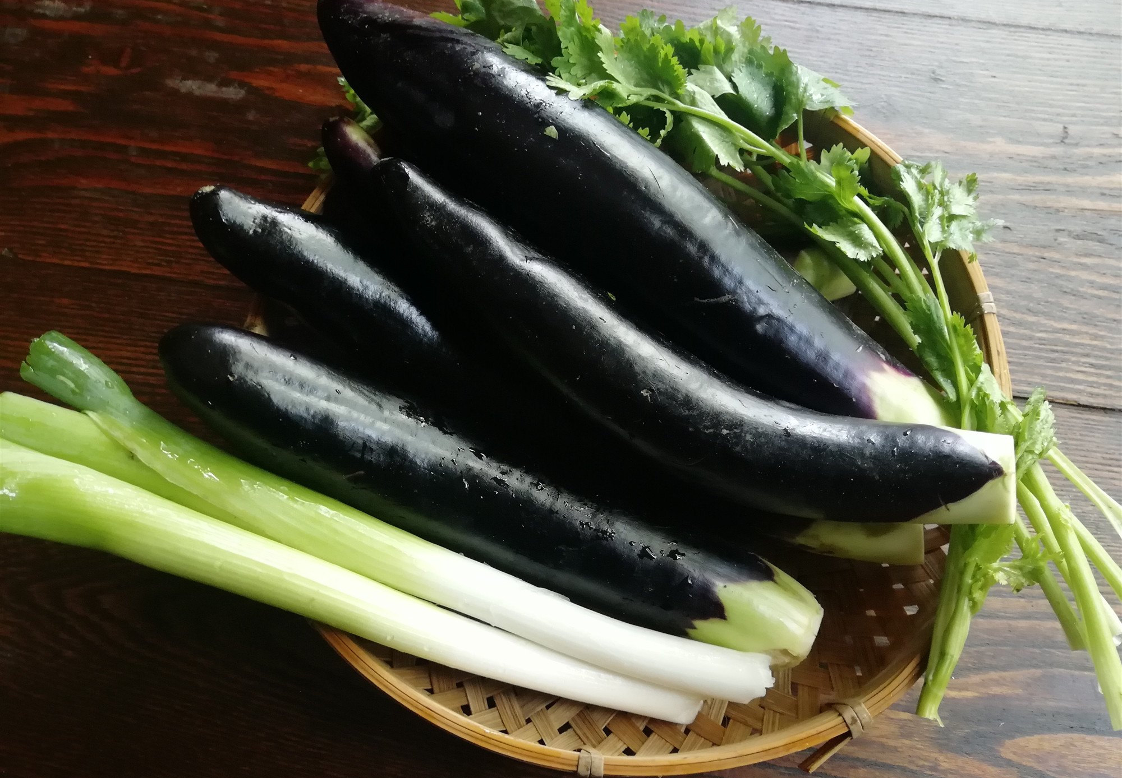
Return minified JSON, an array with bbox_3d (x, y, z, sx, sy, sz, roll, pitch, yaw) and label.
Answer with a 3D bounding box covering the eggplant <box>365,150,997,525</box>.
[{"bbox_3d":[0.039,-0.006,0.322,0.271,0.041,0.068,25,70,5],"label":"eggplant"}]

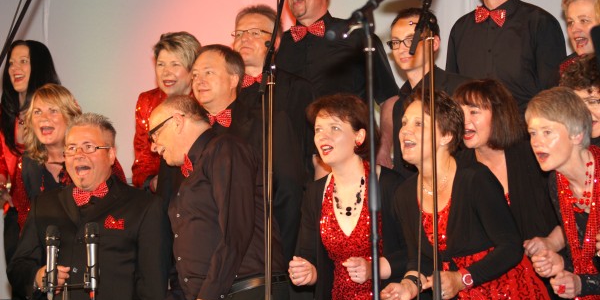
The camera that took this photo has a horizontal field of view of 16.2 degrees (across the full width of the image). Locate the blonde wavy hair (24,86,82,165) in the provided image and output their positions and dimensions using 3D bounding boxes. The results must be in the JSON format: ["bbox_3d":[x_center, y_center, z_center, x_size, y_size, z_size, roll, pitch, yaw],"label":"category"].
[{"bbox_3d":[-0.848,-0.091,7.300,0.205,0.270,0.220,-3,-3,22],"label":"blonde wavy hair"}]

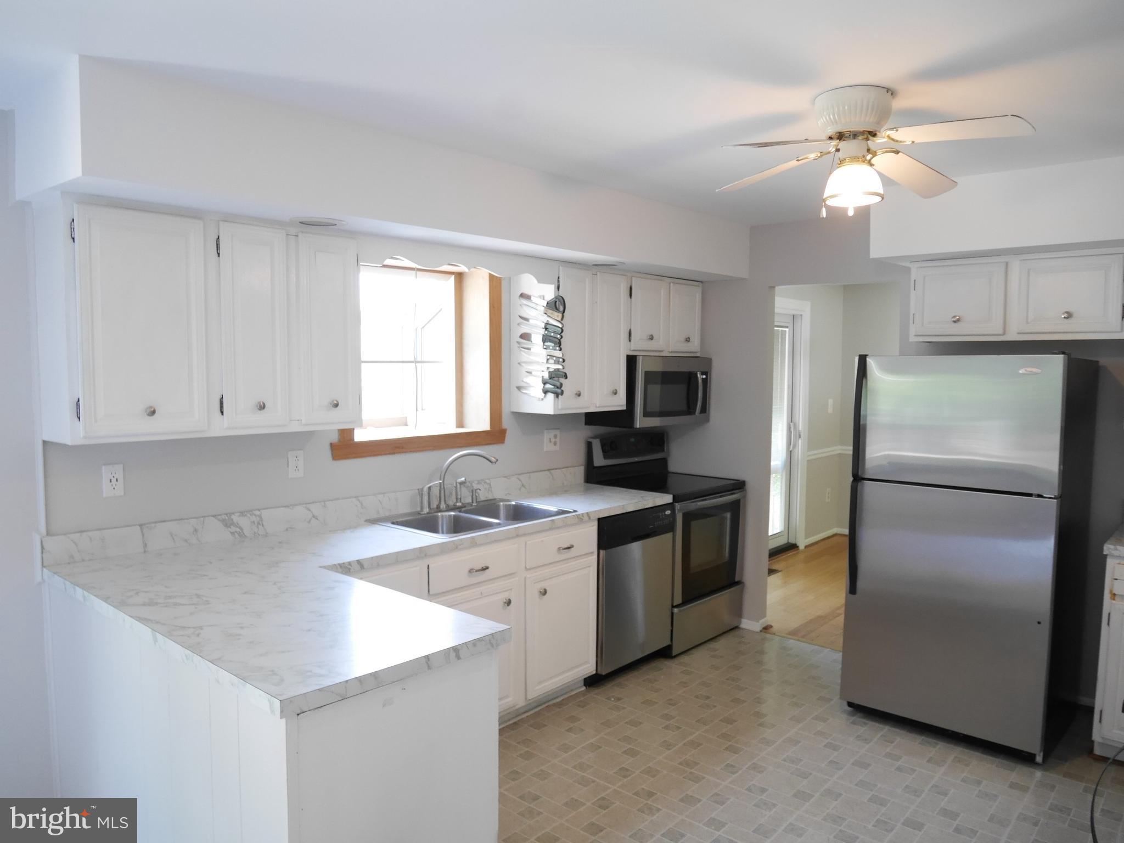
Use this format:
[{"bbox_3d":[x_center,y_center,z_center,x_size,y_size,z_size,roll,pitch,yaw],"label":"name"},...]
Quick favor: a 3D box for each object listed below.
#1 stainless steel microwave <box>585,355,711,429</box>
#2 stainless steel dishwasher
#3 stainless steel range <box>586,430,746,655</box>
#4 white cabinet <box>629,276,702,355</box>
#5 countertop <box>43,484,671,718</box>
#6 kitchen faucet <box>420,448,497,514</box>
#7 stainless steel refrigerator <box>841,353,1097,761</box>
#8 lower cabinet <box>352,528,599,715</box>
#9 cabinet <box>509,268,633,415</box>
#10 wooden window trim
[{"bbox_3d":[0.555,-0.191,4.856,0.414,0.413,0.767,4,5,42],"label":"stainless steel microwave"},{"bbox_3d":[0.165,0.859,4.295,0.626,0.841,0.613,4,5,42],"label":"stainless steel dishwasher"},{"bbox_3d":[0.653,0.695,4.789,0.697,1.190,0.768,4,5,42],"label":"stainless steel range"},{"bbox_3d":[0.533,-0.647,4.856,0.334,0.465,0.780,4,5,42],"label":"white cabinet"},{"bbox_3d":[-0.225,0.491,3.153,1.594,0.044,2.808,4,5,42],"label":"countertop"},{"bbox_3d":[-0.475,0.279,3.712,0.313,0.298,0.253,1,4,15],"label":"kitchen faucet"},{"bbox_3d":[1.927,0.533,3.711,0.838,1.677,0.813,4,5,42],"label":"stainless steel refrigerator"},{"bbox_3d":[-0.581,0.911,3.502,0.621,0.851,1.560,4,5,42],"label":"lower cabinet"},{"bbox_3d":[0.061,-0.440,4.346,0.334,0.782,0.624,4,5,42],"label":"cabinet"},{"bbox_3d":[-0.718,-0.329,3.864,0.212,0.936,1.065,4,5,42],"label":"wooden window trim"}]

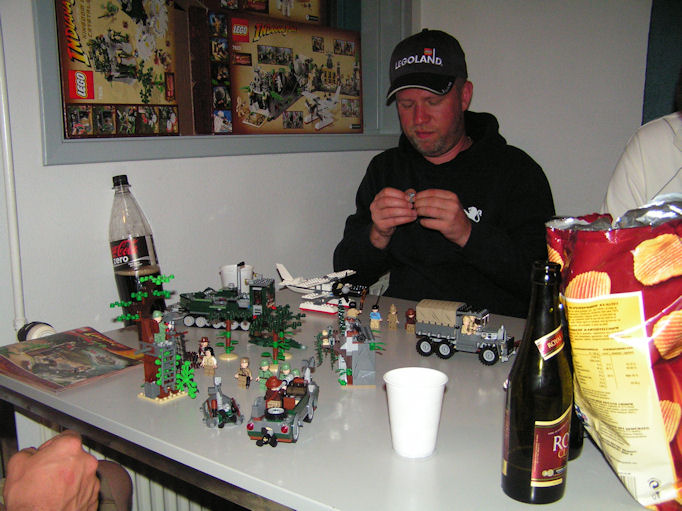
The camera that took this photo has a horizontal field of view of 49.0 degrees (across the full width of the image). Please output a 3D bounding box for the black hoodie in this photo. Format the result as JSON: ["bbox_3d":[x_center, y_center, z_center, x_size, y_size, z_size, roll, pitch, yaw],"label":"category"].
[{"bbox_3d":[0.232,-0.029,1.694,0.520,0.580,0.420,4,11,21],"label":"black hoodie"}]

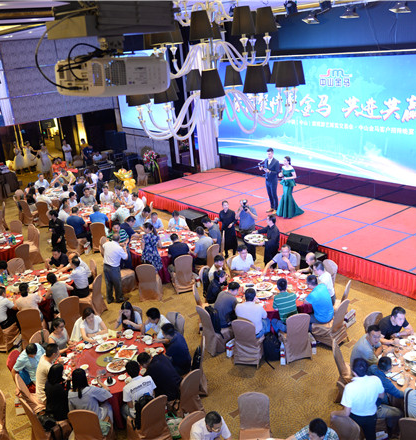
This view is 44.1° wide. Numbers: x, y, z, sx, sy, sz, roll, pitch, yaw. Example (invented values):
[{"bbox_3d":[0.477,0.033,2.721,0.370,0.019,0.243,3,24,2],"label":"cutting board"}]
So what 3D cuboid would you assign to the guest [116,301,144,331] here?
[{"bbox_3d":[-1.442,2.134,9.530,0.500,1.220,0.750,-2,19,8],"label":"guest"}]

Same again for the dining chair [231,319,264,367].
[{"bbox_3d":[0.761,2.115,9.337,0.460,0.950,0.600,3,20,23],"label":"dining chair"}]

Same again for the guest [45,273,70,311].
[{"bbox_3d":[-3.306,1.711,11.175,0.800,1.250,0.500,10,24,39],"label":"guest"}]

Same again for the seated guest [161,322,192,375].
[{"bbox_3d":[-0.587,2.377,8.520,0.800,1.250,0.500,-2,19,10],"label":"seated guest"}]

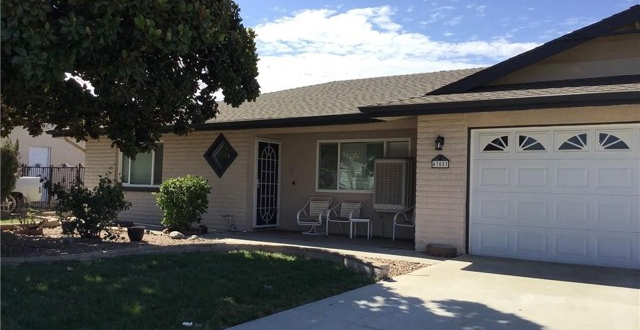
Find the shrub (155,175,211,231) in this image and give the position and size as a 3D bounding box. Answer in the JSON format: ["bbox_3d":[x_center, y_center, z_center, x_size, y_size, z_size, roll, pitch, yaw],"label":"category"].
[{"bbox_3d":[-3.143,0.872,13.150,1.220,1.260,1.150,2,-2,-9],"label":"shrub"}]

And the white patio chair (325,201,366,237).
[{"bbox_3d":[0.579,1.157,12.478,0.630,0.790,0.720,0,-2,30],"label":"white patio chair"}]

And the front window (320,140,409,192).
[{"bbox_3d":[0.940,0.018,13.032,2.439,1.218,0.090,0,-3,33],"label":"front window"}]

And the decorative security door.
[{"bbox_3d":[-1.250,0.435,13.575,0.070,2.066,0.965,0,-3,33],"label":"decorative security door"}]

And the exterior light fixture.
[{"bbox_3d":[2.045,-0.380,9.766,0.130,0.260,0.190,0,-3,33],"label":"exterior light fixture"}]

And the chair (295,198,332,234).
[{"bbox_3d":[-0.109,1.143,12.943,0.620,0.820,0.720,0,-2,23],"label":"chair"}]

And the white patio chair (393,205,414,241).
[{"bbox_3d":[1.948,1.155,11.540,0.720,0.790,0.620,3,-3,-39],"label":"white patio chair"}]

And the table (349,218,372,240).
[{"bbox_3d":[0.890,1.342,12.023,0.430,0.400,0.430,1,-2,17],"label":"table"}]

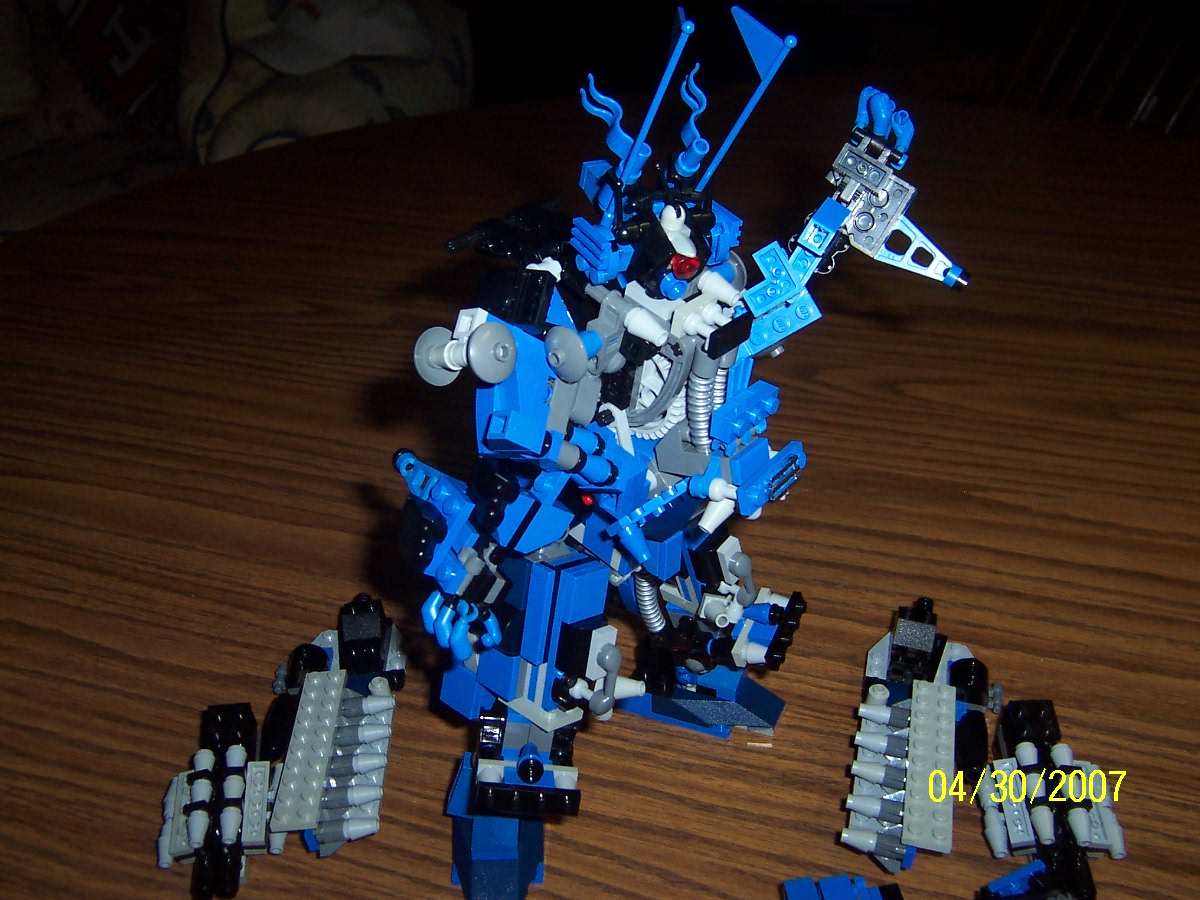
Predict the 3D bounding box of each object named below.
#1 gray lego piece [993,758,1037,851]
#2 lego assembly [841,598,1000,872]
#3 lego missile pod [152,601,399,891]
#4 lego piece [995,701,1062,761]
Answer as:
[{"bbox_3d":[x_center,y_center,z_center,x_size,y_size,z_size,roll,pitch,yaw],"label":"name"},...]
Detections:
[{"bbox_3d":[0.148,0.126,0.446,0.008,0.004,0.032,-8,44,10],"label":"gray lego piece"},{"bbox_3d":[0.128,0.105,0.484,0.054,0.025,0.137,8,34,12],"label":"lego assembly"},{"bbox_3d":[-0.123,0.109,0.504,0.081,0.027,0.144,-3,34,0],"label":"lego missile pod"},{"bbox_3d":[0.162,0.104,0.468,0.017,0.011,0.017,-2,48,5],"label":"lego piece"}]

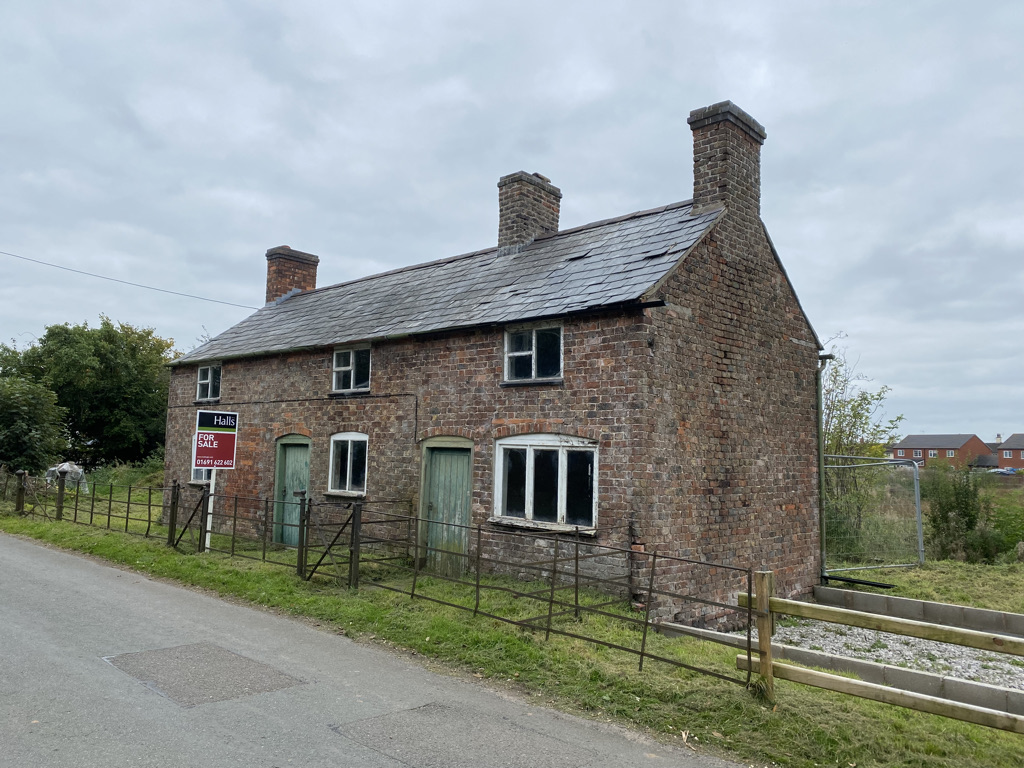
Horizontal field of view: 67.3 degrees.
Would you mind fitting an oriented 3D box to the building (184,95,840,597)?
[{"bbox_3d":[-1.325,-0.195,14.058,12.167,6.222,4.924,-3,-7,43],"label":"building"}]

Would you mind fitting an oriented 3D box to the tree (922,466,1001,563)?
[{"bbox_3d":[9.163,2.636,15.688,1.650,1.978,1.500,-2,-6,30],"label":"tree"}]

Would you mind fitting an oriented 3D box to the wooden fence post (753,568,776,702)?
[{"bbox_3d":[1.800,1.776,5.430,0.105,0.900,0.105,-6,-7,43],"label":"wooden fence post"}]

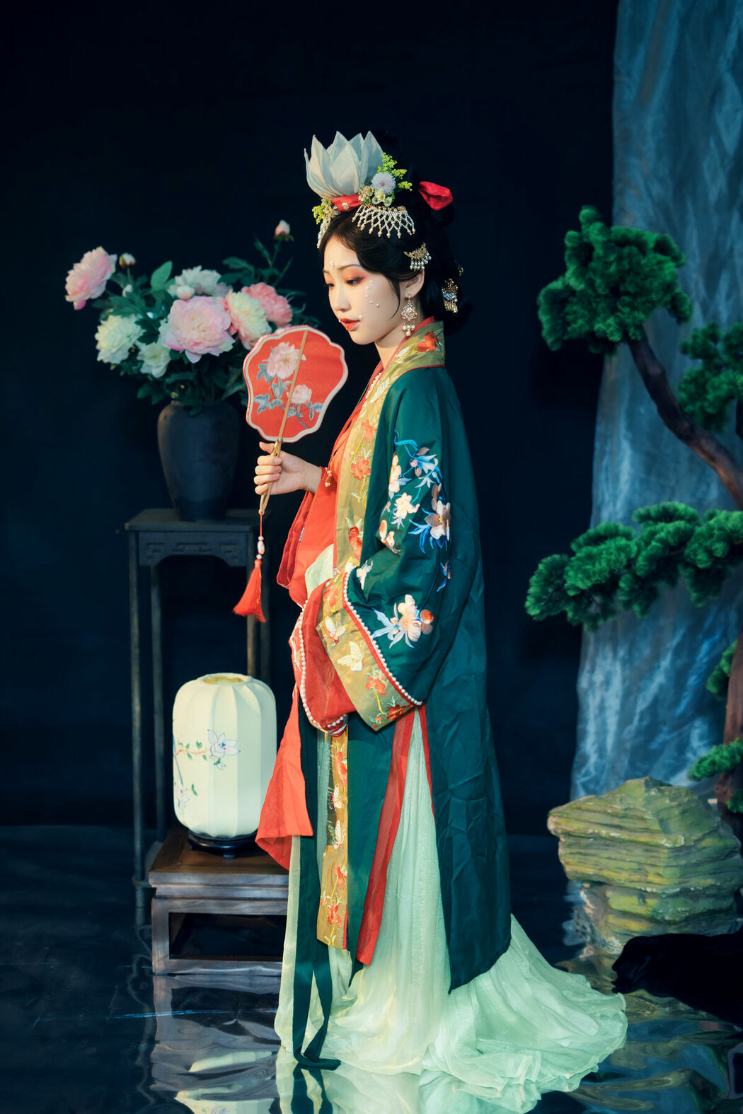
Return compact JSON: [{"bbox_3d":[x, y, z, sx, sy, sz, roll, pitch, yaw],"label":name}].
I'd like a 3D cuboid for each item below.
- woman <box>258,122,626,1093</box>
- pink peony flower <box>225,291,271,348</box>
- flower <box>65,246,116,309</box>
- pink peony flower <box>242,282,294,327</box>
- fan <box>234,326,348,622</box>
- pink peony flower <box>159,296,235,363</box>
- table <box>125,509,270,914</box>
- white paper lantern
[{"bbox_3d":[0.167,0.094,2.920,0.747,1.752,0.523,-2,8,-14],"label":"woman"},{"bbox_3d":[-0.283,-0.538,3.513,0.130,0.135,0.100,-6,10,-38],"label":"pink peony flower"},{"bbox_3d":[-0.645,-0.643,3.560,0.105,0.140,0.140,-7,10,-42],"label":"flower"},{"bbox_3d":[-0.246,-0.583,3.578,0.135,0.125,0.100,-5,9,-35],"label":"pink peony flower"},{"bbox_3d":[-0.186,-0.160,2.892,0.208,0.560,0.050,11,8,-26],"label":"fan"},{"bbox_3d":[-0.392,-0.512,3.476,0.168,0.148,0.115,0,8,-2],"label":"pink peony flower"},{"bbox_3d":[-0.407,0.381,3.757,0.308,0.964,0.308,0,8,3],"label":"table"},{"bbox_3d":[-0.334,0.446,3.506,0.235,0.348,0.235,0,7,0],"label":"white paper lantern"}]

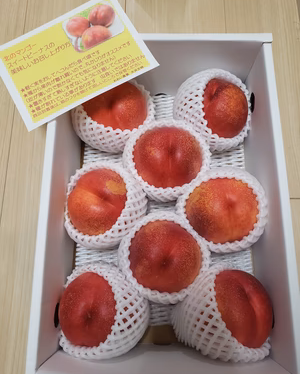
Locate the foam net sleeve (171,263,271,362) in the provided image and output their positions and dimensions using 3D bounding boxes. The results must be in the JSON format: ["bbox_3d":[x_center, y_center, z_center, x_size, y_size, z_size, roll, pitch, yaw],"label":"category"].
[{"bbox_3d":[0.071,0.124,0.297,0.089,0.091,0.091,-28,61,36],"label":"foam net sleeve"}]

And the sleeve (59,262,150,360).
[{"bbox_3d":[-0.046,0.124,0.302,0.089,0.083,0.089,-8,64,29],"label":"sleeve"}]

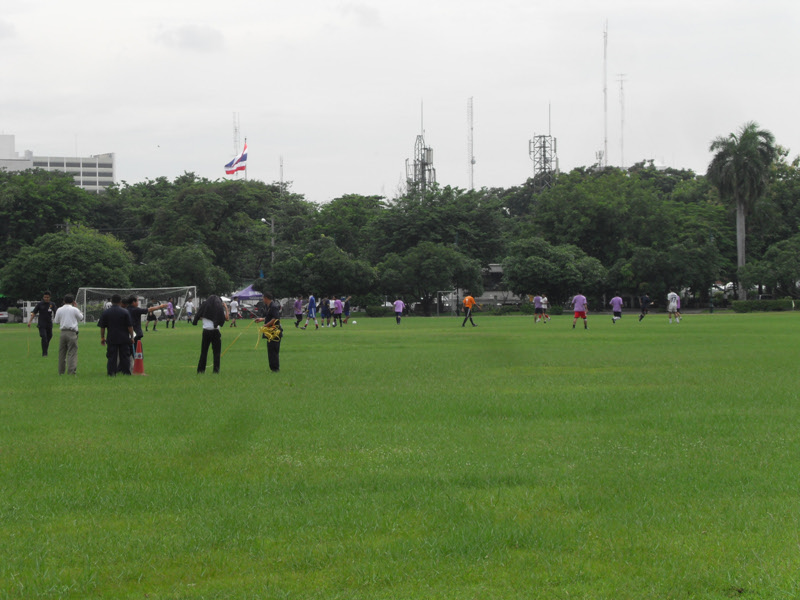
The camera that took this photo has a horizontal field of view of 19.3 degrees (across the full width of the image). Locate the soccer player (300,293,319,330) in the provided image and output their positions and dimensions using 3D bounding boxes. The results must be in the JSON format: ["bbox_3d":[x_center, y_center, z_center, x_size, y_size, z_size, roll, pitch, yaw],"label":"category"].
[{"bbox_3d":[-4.219,0.539,110.500,0.820,1.730,0.550,-1,0,-15],"label":"soccer player"}]

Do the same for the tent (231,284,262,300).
[{"bbox_3d":[-12.410,0.125,197.000,3.000,2.900,3.000,-1,0,-15],"label":"tent"}]

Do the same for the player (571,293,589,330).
[{"bbox_3d":[7.957,0.457,104.500,0.720,1.700,0.450,-1,0,9],"label":"player"}]

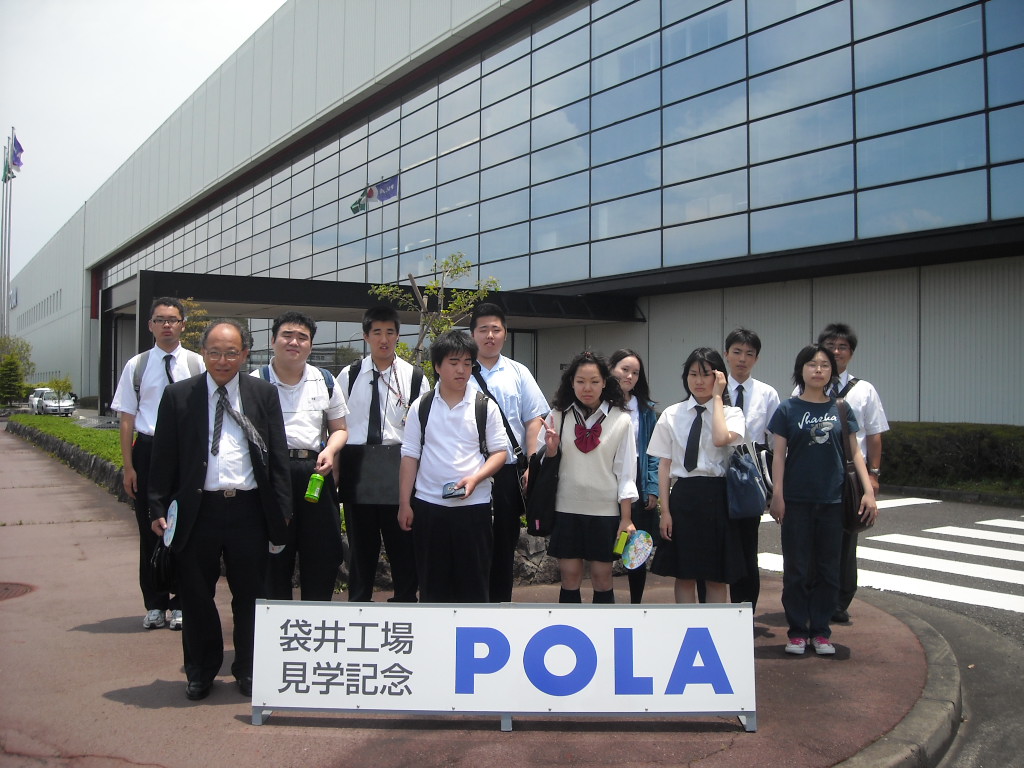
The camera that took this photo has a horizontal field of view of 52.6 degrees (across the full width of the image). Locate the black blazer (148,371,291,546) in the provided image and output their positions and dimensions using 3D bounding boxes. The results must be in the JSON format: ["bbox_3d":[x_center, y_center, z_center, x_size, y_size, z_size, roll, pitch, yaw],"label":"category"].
[{"bbox_3d":[-1.227,0.326,4.360,0.590,0.750,0.310,0,0,-7],"label":"black blazer"}]

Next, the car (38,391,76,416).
[{"bbox_3d":[-26.147,1.120,59.500,1.690,1.420,4.400,1,0,-30],"label":"car"}]

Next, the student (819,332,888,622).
[{"bbox_3d":[1.926,0.511,6.074,0.550,1.710,0.350,0,0,13],"label":"student"}]

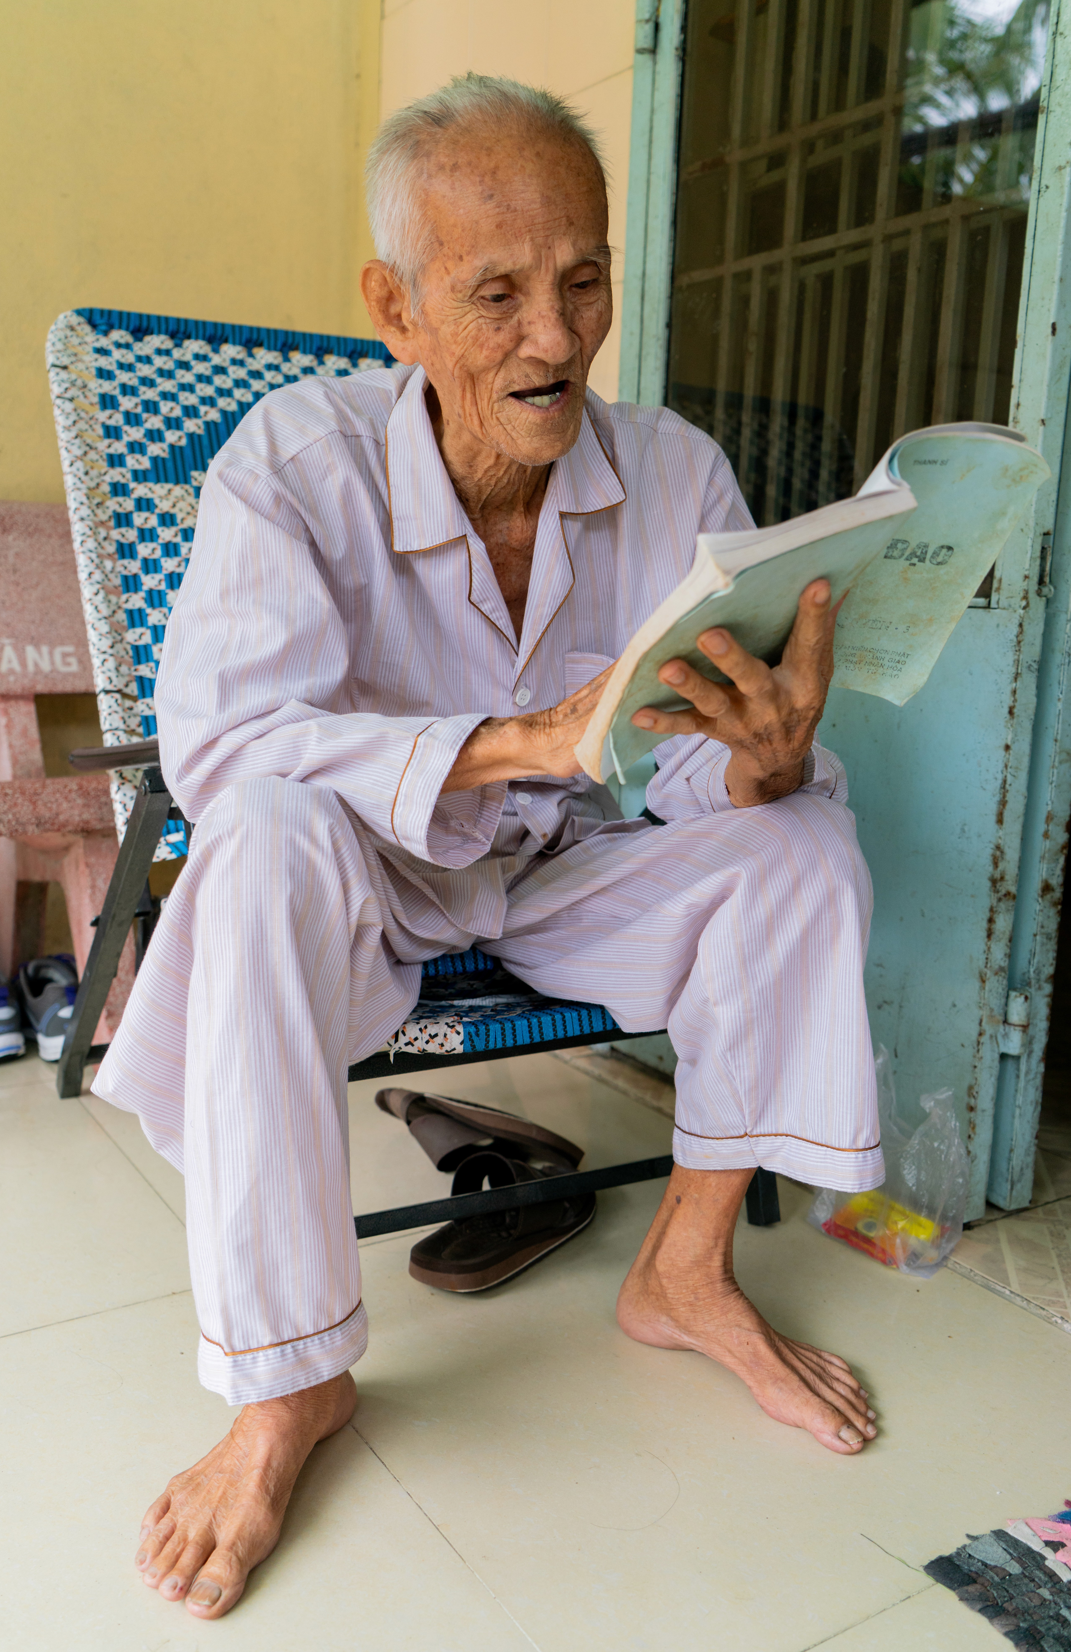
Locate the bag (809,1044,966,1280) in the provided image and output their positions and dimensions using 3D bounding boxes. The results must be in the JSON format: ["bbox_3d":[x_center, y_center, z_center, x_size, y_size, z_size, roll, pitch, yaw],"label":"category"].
[{"bbox_3d":[0.369,0.338,1.389,0.090,0.188,0.140,-4,12,-33],"label":"bag"}]

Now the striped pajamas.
[{"bbox_3d":[-0.048,0.003,1.218,0.660,0.790,0.555,-1,10,-21],"label":"striped pajamas"}]

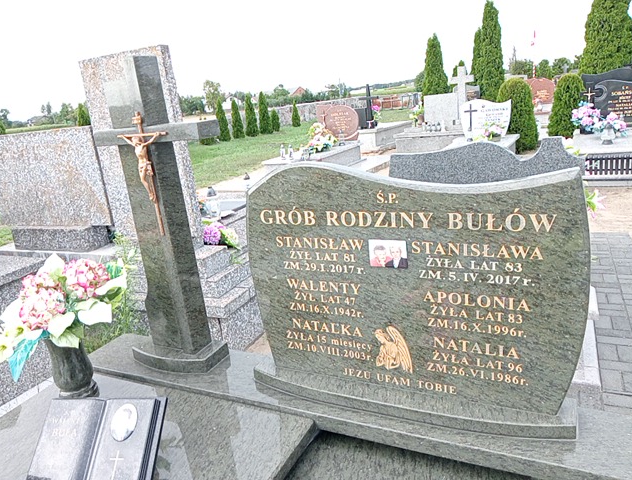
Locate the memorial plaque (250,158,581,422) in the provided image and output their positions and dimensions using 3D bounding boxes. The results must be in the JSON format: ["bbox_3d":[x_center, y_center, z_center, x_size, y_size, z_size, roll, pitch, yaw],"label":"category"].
[{"bbox_3d":[0.277,0.128,1.724,1.135,0.816,0.100,2,18,29],"label":"memorial plaque"}]

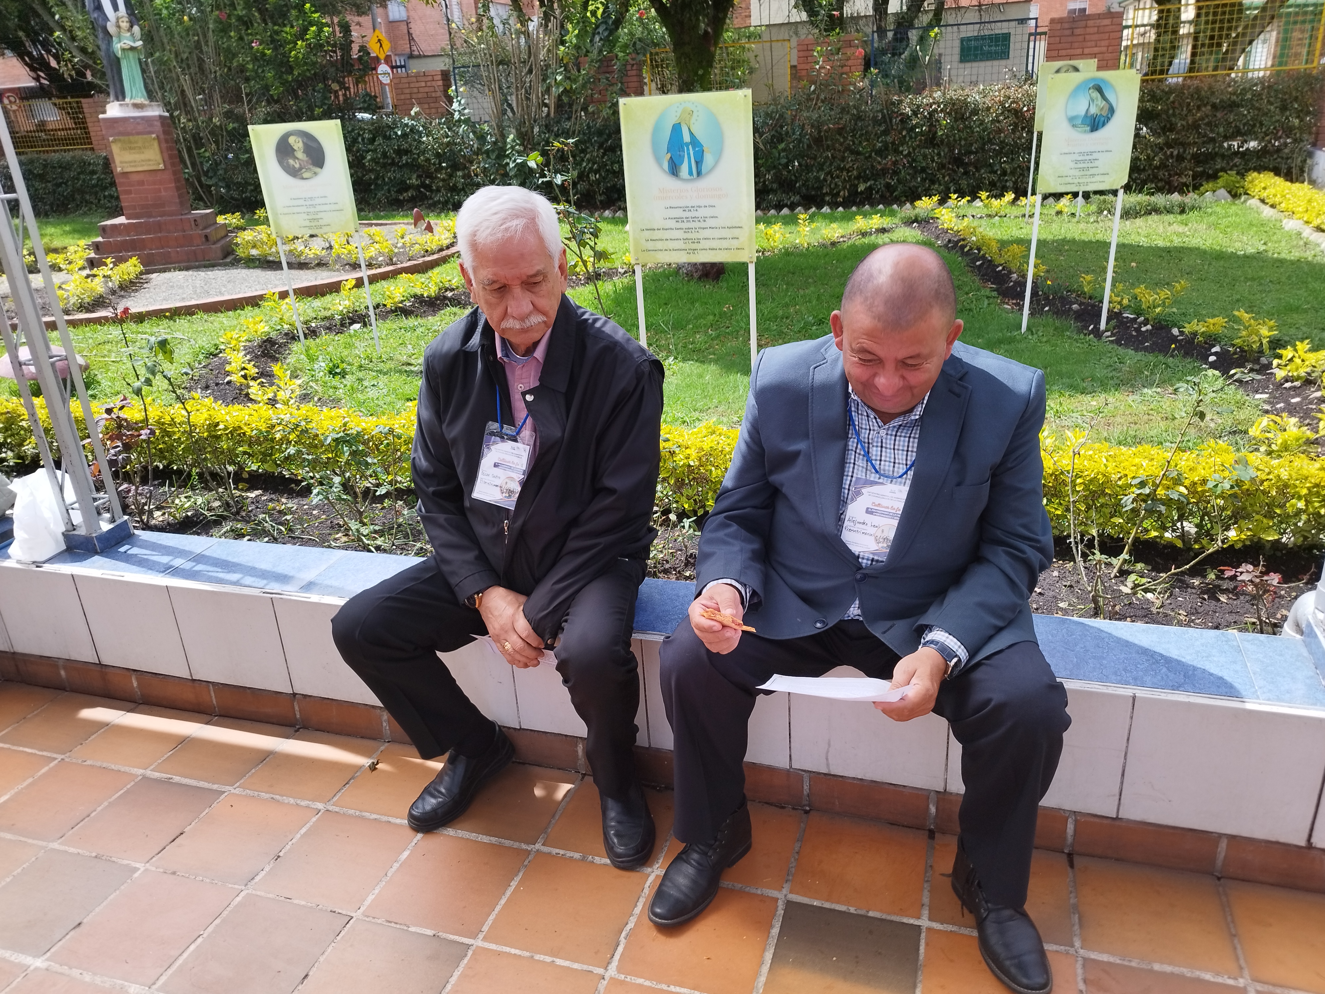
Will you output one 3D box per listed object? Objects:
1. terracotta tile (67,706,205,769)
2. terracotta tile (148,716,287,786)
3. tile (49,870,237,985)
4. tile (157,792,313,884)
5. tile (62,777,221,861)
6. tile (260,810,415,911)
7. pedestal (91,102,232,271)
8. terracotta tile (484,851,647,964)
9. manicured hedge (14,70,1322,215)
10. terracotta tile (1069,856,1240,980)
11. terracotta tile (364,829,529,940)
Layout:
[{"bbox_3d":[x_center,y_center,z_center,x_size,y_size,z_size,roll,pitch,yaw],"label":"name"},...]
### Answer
[{"bbox_3d":[-1.327,0.613,2.340,0.231,0.015,0.236,4,22,18],"label":"terracotta tile"},{"bbox_3d":[-1.077,0.628,2.262,0.230,0.015,0.236,4,22,18],"label":"terracotta tile"},{"bbox_3d":[-0.982,0.818,1.751,0.236,0.015,0.233,4,22,18],"label":"tile"},{"bbox_3d":[-0.911,0.731,1.968,0.237,0.015,0.235,4,22,18],"label":"tile"},{"bbox_3d":[-1.151,0.717,2.042,0.232,0.015,0.234,4,22,18],"label":"tile"},{"bbox_3d":[-0.661,0.747,1.890,0.240,0.015,0.232,4,22,17],"label":"tile"},{"bbox_3d":[-5.001,-3.029,9.003,1.167,1.492,1.167,-9,22,-14],"label":"pedestal"},{"bbox_3d":[-0.173,0.777,1.736,0.240,0.015,0.232,4,22,17],"label":"terracotta tile"},{"bbox_3d":[-1.800,-4.337,12.060,18.000,1.350,1.000,4,22,18],"label":"manicured hedge"},{"bbox_3d":[0.875,0.751,1.646,0.240,0.015,0.228,4,22,17],"label":"terracotta tile"},{"bbox_3d":[-0.417,0.762,1.813,0.240,0.015,0.232,4,22,17],"label":"terracotta tile"}]

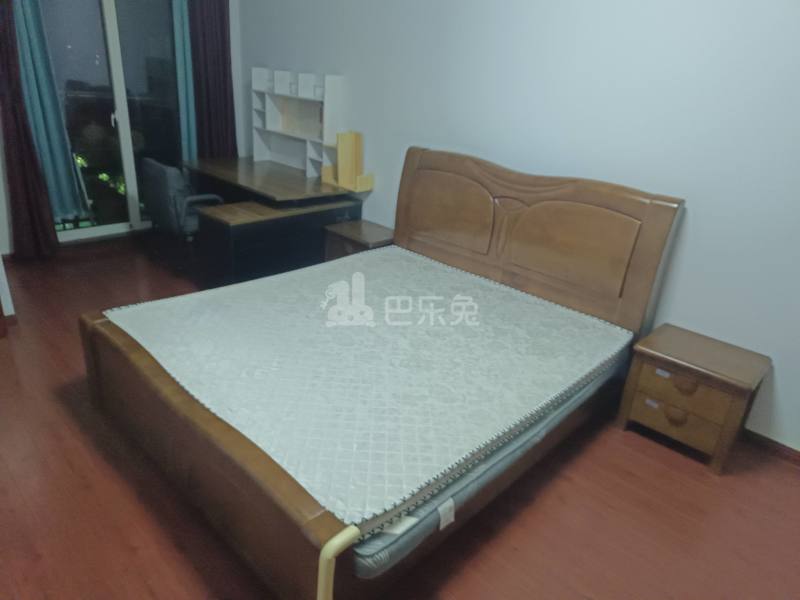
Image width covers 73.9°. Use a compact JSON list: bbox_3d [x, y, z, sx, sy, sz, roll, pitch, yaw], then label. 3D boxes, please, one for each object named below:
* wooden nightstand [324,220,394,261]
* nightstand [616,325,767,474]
[{"bbox_3d":[-0.276,-0.316,4.278,0.530,0.480,0.435,24,30,39],"label":"wooden nightstand"},{"bbox_3d":[1.460,0.480,2.683,0.520,0.480,0.440,24,30,39],"label":"nightstand"}]

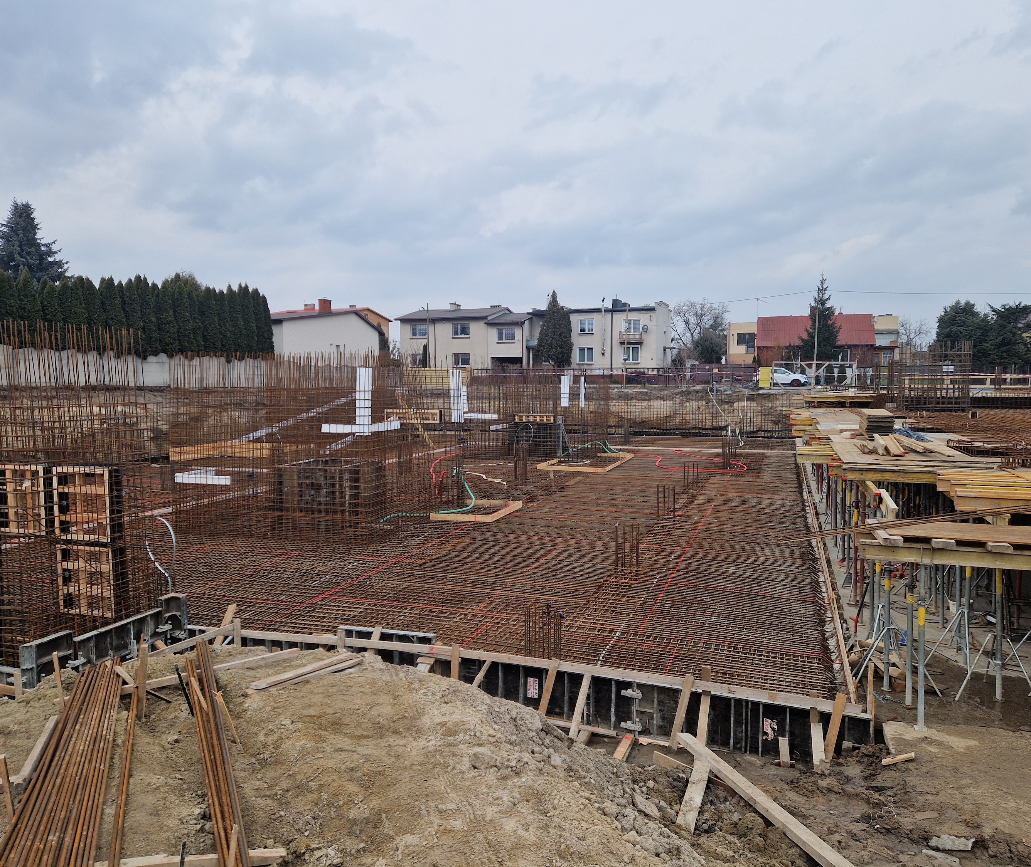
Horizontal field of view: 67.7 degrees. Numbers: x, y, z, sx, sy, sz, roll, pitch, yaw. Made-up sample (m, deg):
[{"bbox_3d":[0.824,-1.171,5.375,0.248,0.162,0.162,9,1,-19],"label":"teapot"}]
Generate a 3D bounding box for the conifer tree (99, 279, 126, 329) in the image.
[{"bbox_3d":[-20.357,-5.032,38.820,1.280,5.680,1.280,2,5,25],"label":"conifer tree"}]

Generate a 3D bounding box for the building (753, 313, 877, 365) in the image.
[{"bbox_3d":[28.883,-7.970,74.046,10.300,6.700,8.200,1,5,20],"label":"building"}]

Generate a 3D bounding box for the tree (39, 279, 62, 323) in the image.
[{"bbox_3d":[-21.729,-4.624,35.885,1.050,5.220,1.050,2,5,25],"label":"tree"}]

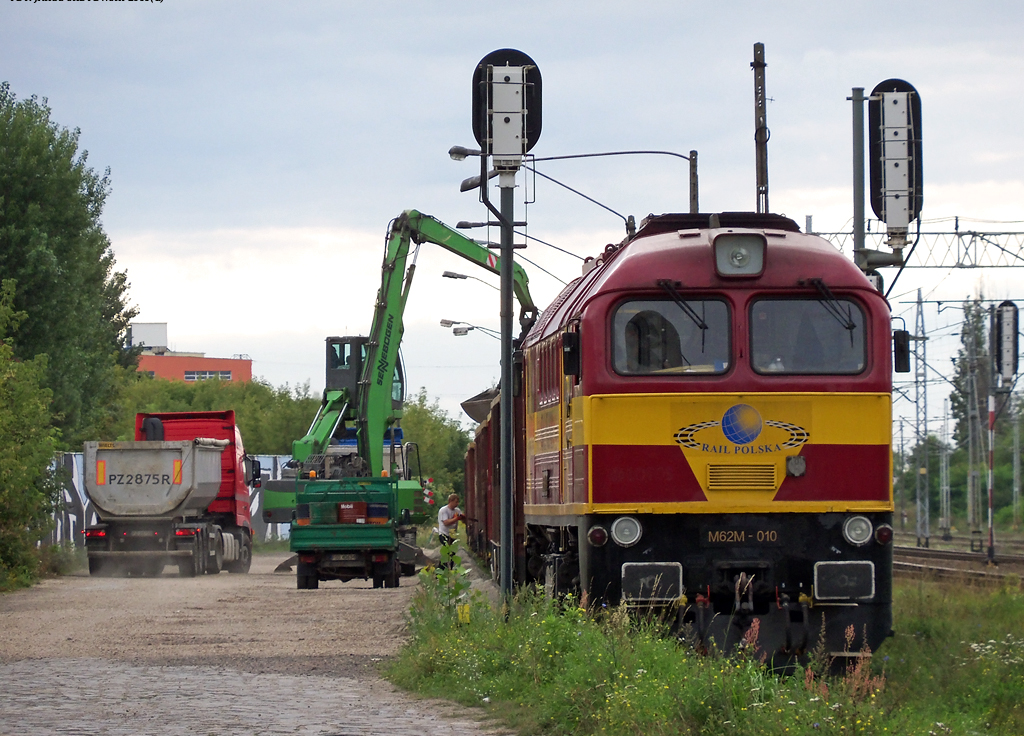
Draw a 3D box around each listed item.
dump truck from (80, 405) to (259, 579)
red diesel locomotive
[{"bbox_3d":[-8.013,2.977,174.000,2.650,3.900,12.000,0,-1,4],"label":"dump truck"},{"bbox_3d":[1.877,0.874,75.260,3.050,4.550,17.500,0,-1,-2],"label":"red diesel locomotive"}]

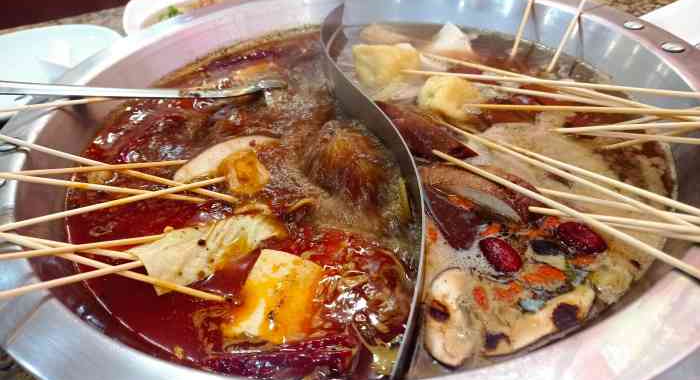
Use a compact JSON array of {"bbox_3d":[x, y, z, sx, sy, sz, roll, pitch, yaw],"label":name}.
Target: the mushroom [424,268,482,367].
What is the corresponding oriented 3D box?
[{"bbox_3d":[0.041,0.051,0.225,0.024,0.017,0.046,-1,39,6],"label":"mushroom"}]

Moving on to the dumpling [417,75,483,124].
[{"bbox_3d":[0.061,-0.056,0.347,0.034,0.031,0.040,-32,45,-29],"label":"dumpling"}]

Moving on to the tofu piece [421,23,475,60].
[{"bbox_3d":[0.072,-0.105,0.412,0.037,0.028,0.029,-1,39,6],"label":"tofu piece"}]

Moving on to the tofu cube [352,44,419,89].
[{"bbox_3d":[0.024,-0.081,0.377,0.035,0.028,0.029,18,44,27],"label":"tofu cube"}]

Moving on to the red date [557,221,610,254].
[{"bbox_3d":[0.102,0.021,0.249,0.023,0.013,0.015,28,49,35],"label":"red date"}]

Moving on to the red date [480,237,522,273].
[{"bbox_3d":[0.065,0.028,0.246,0.014,0.013,0.022,-27,43,-24],"label":"red date"}]

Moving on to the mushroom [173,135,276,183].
[{"bbox_3d":[-0.070,-0.017,0.318,0.061,0.020,0.032,-21,41,-18],"label":"mushroom"}]

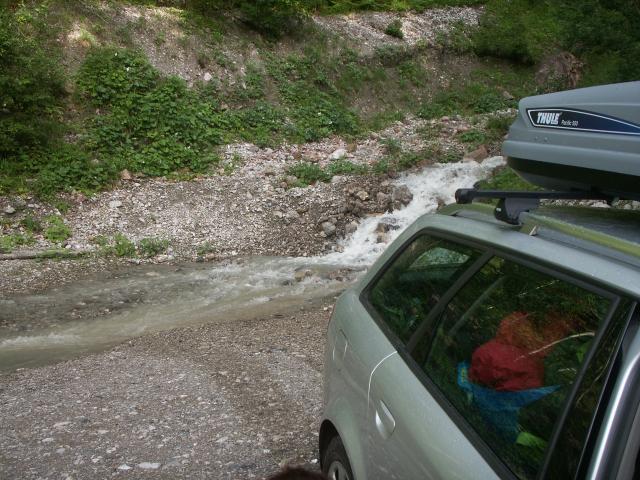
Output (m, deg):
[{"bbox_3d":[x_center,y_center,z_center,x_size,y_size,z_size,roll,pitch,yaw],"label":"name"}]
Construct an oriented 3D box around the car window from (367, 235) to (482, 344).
[{"bbox_3d":[0.329,0.141,2.361,0.050,0.376,0.822,23,5,-12],"label":"car window"}]

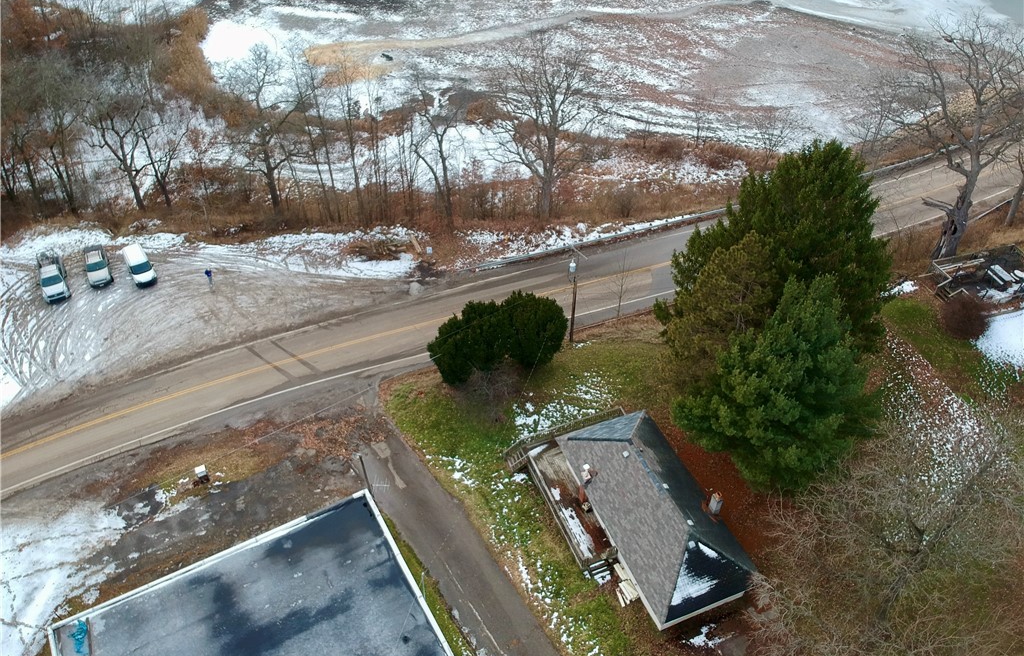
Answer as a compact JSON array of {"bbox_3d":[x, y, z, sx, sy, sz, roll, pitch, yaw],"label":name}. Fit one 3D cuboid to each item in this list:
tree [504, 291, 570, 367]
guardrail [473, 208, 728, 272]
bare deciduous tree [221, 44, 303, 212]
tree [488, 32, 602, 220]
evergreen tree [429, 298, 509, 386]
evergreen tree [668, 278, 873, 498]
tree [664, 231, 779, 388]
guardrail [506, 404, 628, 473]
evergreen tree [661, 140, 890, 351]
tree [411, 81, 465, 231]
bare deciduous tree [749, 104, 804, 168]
[{"bbox_3d":[1.894,0.167,59.748,5.350,6.600,5.350,1,41,0],"label":"tree"},{"bbox_3d":[9.625,-9.010,74.588,28.803,0.800,0.800,-14,44,-16],"label":"guardrail"},{"bbox_3d":[-24.775,-19.061,73.467,7.400,17.800,7.400,1,41,0],"label":"bare deciduous tree"},{"bbox_3d":[3.214,-18.717,72.277,10.800,19.300,10.800,1,41,0],"label":"tree"},{"bbox_3d":[-3.584,1.221,58.491,6.200,6.600,6.200,1,41,0],"label":"evergreen tree"},{"bbox_3d":[18.852,2.588,51.024,14.300,14.800,14.300,1,41,0],"label":"evergreen tree"},{"bbox_3d":[16.719,-1.742,57.101,9.000,13.200,9.000,1,41,0],"label":"tree"},{"bbox_3d":[4.081,8.023,54.365,9.922,1.300,1.100,-18,45,-20],"label":"guardrail"},{"bbox_3d":[22.893,-7.285,60.797,18.500,16.700,18.500,1,41,0],"label":"evergreen tree"},{"bbox_3d":[-7.178,-16.149,71.743,5.200,16.000,5.200,1,41,0],"label":"tree"},{"bbox_3d":[30.276,-21.876,85.299,5.500,7.800,5.500,1,41,0],"label":"bare deciduous tree"}]

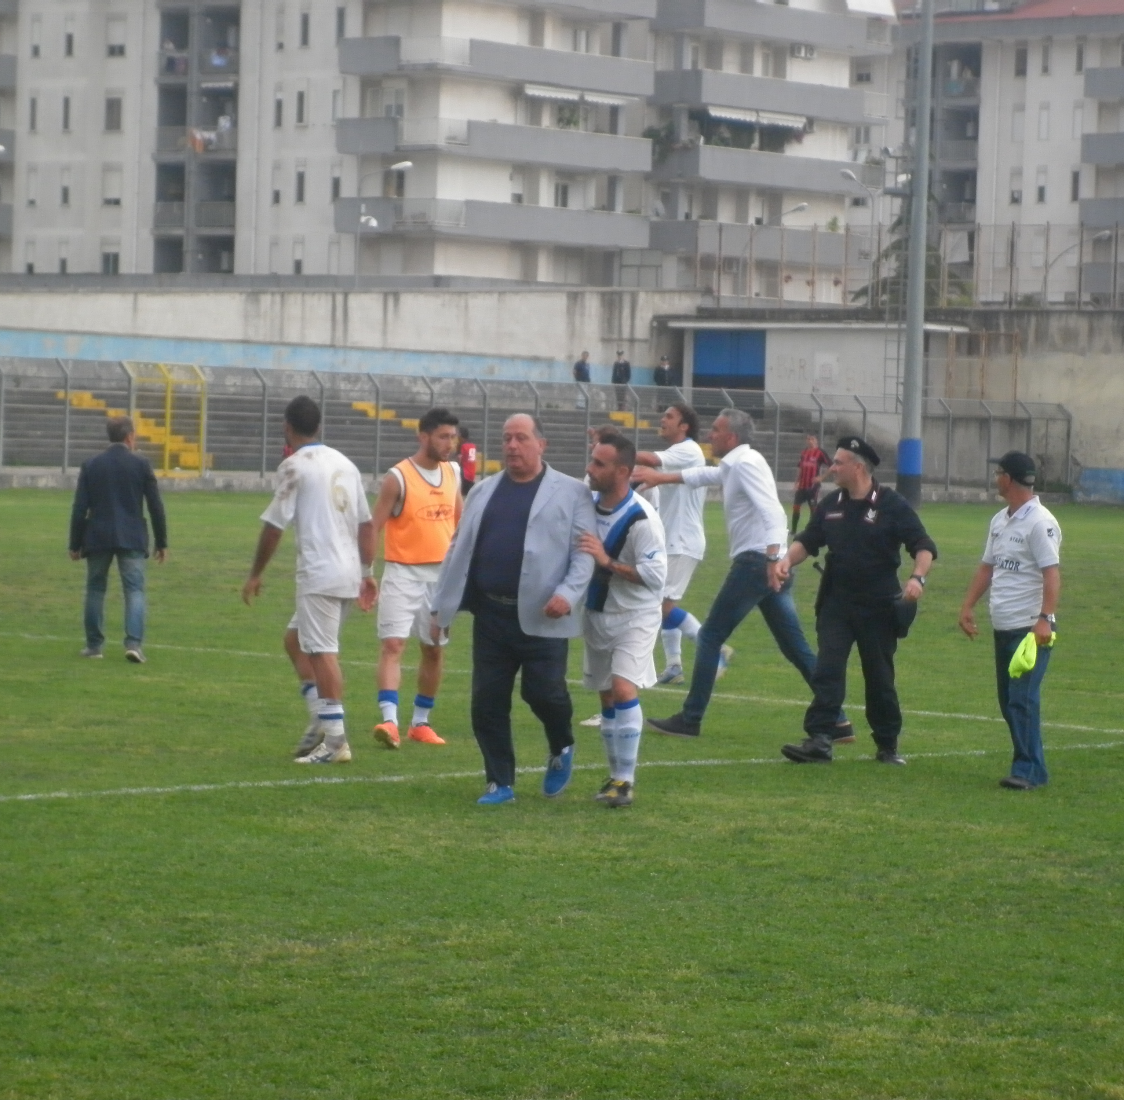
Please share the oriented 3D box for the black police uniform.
[{"bbox_3d":[1.612,0.350,25.428,0.680,1.458,0.480,2,2,22],"label":"black police uniform"}]

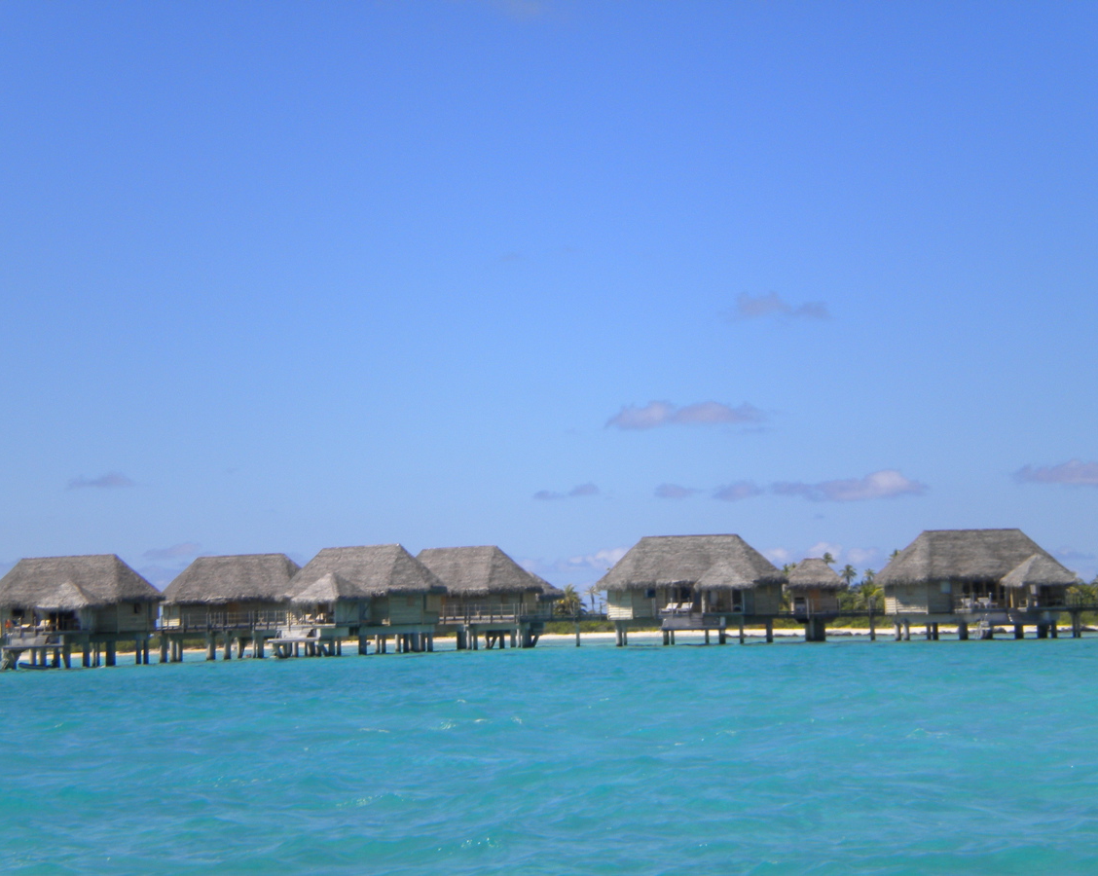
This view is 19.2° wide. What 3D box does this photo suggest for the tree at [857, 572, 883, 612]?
[{"bbox_3d":[33.169,16.056,335.000,2.800,4.700,2.800,-2,-3,0],"label":"tree"}]

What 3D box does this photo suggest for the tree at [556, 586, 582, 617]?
[{"bbox_3d":[2.051,16.553,325.000,3.100,4.100,3.100,-2,-3,0],"label":"tree"}]

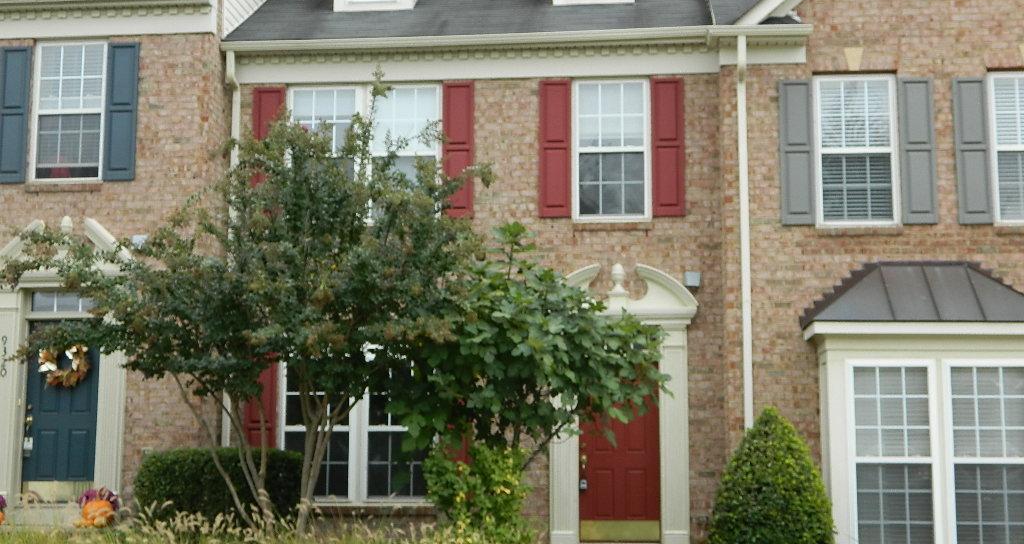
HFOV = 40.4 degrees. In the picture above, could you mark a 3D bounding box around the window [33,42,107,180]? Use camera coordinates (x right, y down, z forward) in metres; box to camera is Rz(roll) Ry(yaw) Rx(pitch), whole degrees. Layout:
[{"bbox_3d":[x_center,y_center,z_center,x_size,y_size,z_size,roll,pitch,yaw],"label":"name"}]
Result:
[{"bbox_3d":[-5.147,-1.857,16.201,0.887,1.717,0.090,-1,-8,6],"label":"window"}]

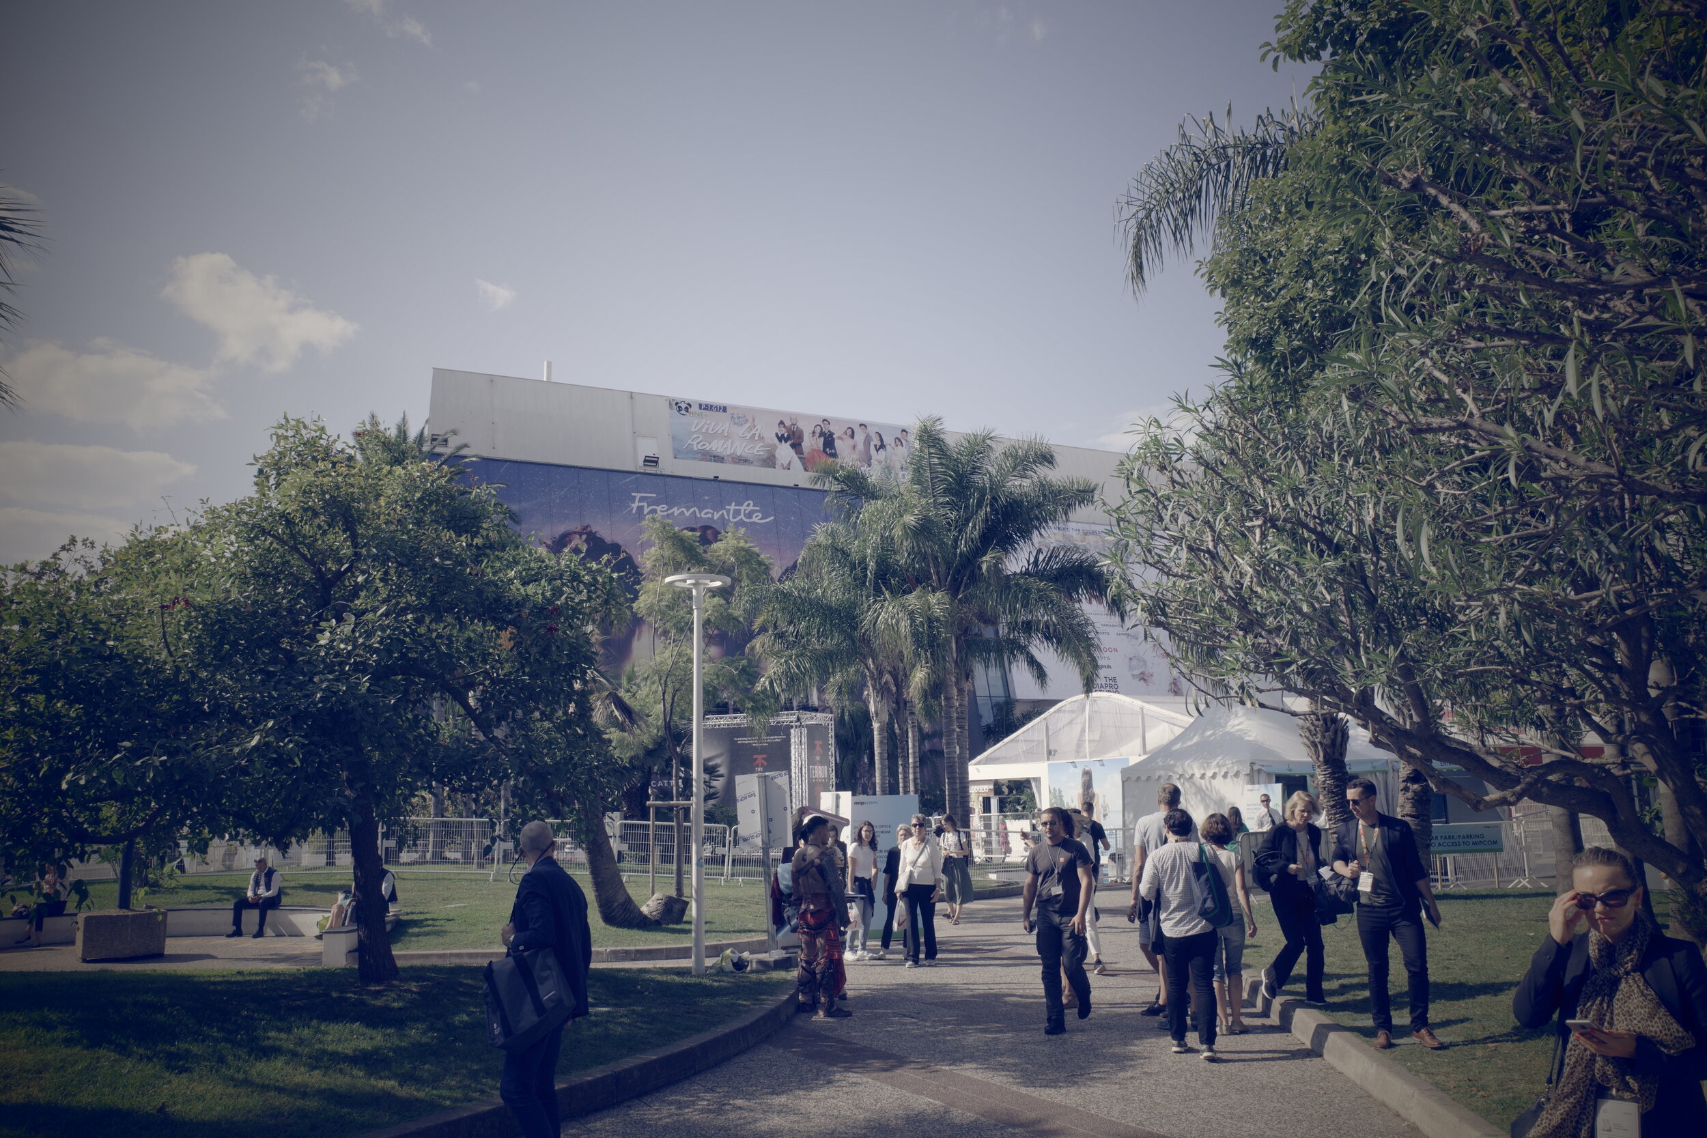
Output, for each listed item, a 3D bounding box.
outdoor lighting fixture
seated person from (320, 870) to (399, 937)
[{"bbox_3d":[-1.586,2.089,13.630,0.690,4.030,0.690,-1,-10,0],"label":"outdoor lighting fixture"},{"bbox_3d":[-7.876,5.253,21.236,0.950,1.150,0.580,3,-11,-25],"label":"seated person"}]

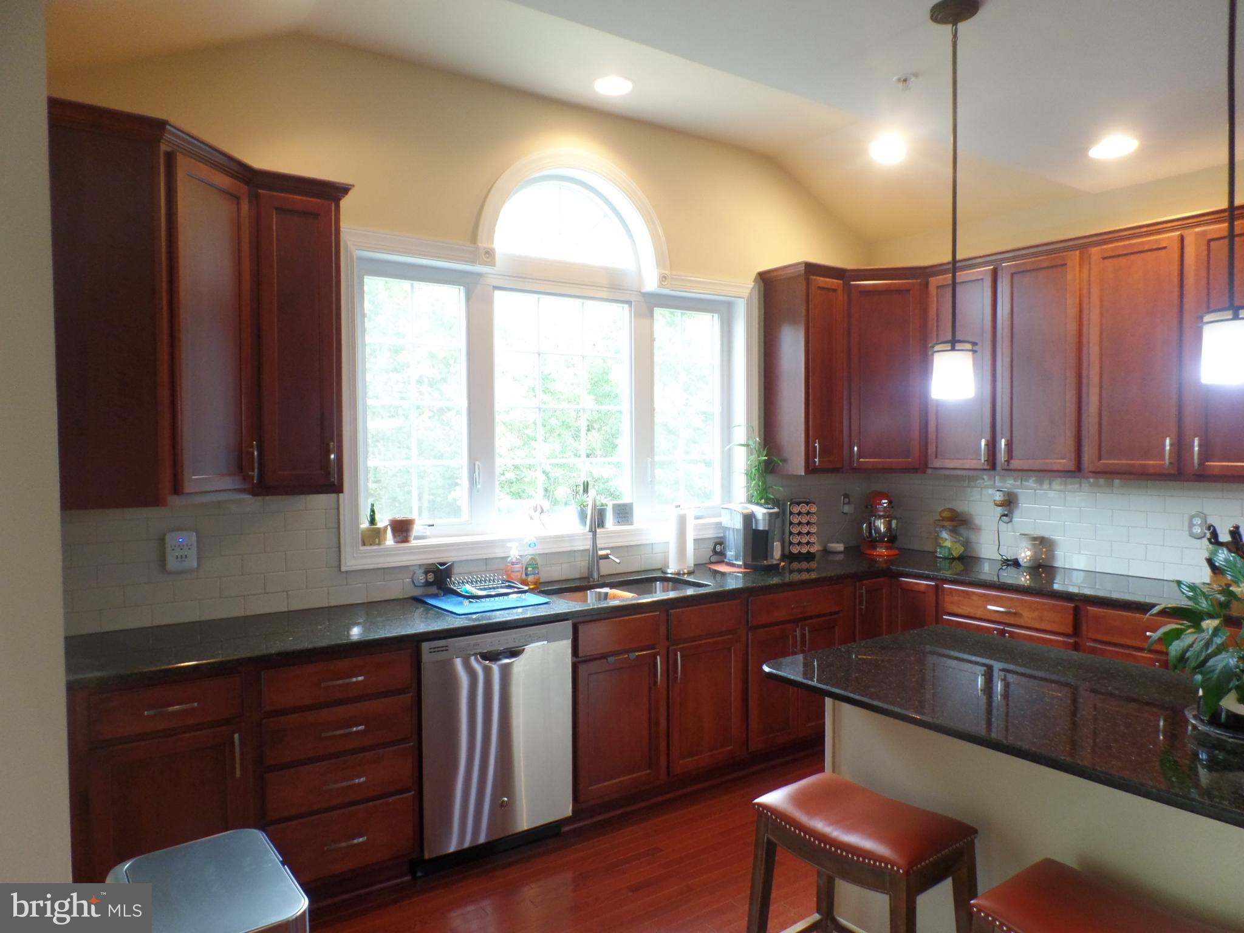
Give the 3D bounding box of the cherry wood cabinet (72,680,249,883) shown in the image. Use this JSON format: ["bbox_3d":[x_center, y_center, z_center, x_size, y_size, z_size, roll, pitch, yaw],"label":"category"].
[{"bbox_3d":[-1.509,1.025,2.696,0.470,0.830,0.580,-1,2,-34],"label":"cherry wood cabinet"}]

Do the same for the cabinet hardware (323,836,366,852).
[{"bbox_3d":[-0.916,1.240,2.730,0.142,0.014,0.032,-1,2,-34],"label":"cabinet hardware"}]

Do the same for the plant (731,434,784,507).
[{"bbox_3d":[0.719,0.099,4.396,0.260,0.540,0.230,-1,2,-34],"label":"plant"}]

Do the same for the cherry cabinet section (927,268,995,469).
[{"bbox_3d":[1.898,-0.500,4.418,0.310,1.035,0.399,-1,2,-34],"label":"cherry cabinet section"}]

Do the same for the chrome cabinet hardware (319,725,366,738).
[{"bbox_3d":[-0.904,0.856,2.678,0.139,0.013,0.034,-1,2,-35],"label":"chrome cabinet hardware"}]

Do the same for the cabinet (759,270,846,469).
[{"bbox_3d":[1.001,-0.509,4.520,0.315,1.096,0.332,-1,2,-35],"label":"cabinet"}]

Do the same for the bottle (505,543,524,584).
[{"bbox_3d":[-0.477,0.436,3.637,0.076,0.198,0.052,-1,2,-16],"label":"bottle"}]

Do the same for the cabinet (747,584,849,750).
[{"bbox_3d":[0.673,0.939,4.163,0.692,0.750,0.602,-1,2,-35],"label":"cabinet"}]

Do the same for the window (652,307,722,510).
[{"bbox_3d":[0.359,-0.304,4.446,0.490,1.080,0.070,-1,2,-34],"label":"window"}]

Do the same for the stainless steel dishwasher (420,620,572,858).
[{"bbox_3d":[-0.606,0.983,3.265,0.600,0.777,0.585,-1,2,-35],"label":"stainless steel dishwasher"}]

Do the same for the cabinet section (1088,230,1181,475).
[{"bbox_3d":[2.368,-0.485,3.710,0.310,1.035,0.392,-1,2,-34],"label":"cabinet section"}]

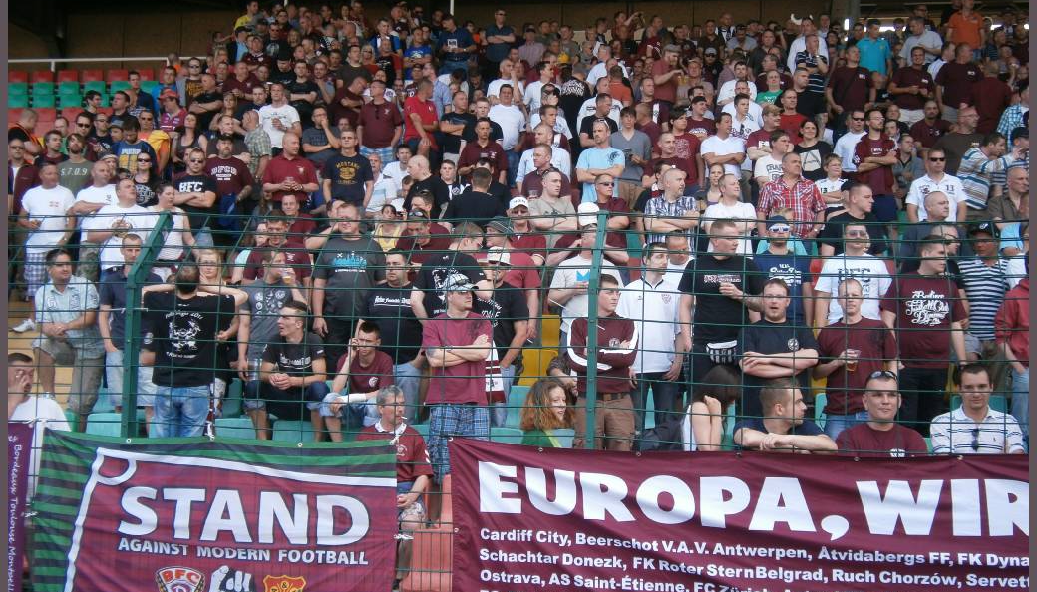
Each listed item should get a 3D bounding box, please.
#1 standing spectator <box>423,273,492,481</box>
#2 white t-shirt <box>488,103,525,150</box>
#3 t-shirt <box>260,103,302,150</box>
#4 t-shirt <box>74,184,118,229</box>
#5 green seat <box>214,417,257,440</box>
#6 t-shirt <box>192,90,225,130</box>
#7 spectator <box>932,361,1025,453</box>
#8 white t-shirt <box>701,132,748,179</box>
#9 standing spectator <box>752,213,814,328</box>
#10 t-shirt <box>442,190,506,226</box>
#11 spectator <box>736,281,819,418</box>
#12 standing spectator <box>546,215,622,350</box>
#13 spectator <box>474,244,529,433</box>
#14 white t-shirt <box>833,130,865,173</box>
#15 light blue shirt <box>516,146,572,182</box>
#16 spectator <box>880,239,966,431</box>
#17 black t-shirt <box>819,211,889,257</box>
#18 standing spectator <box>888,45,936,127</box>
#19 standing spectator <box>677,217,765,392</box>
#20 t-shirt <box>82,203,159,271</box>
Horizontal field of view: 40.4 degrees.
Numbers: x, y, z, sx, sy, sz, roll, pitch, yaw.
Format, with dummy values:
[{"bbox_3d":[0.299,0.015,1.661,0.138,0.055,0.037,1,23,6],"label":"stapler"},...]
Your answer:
[{"bbox_3d":[-0.416,0.739,9.430,0.500,1.800,0.380,2,-5,-7],"label":"standing spectator"},{"bbox_3d":[-0.128,-1.882,15.800,0.470,0.560,0.290,1,-4,14],"label":"white t-shirt"},{"bbox_3d":[-2.827,-2.001,16.700,0.500,0.570,0.290,1,-4,14],"label":"t-shirt"},{"bbox_3d":[-4.212,-0.792,14.075,0.500,0.640,0.290,3,-5,-19],"label":"t-shirt"},{"bbox_3d":[-2.099,1.070,9.972,0.420,0.420,0.420,1,-3,12],"label":"green seat"},{"bbox_3d":[-4.115,-2.445,18.750,0.500,0.620,0.300,0,-3,30],"label":"t-shirt"},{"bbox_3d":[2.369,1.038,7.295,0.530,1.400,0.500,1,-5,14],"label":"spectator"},{"bbox_3d":[2.226,-1.429,15.374,0.500,0.660,0.290,3,-5,-9],"label":"white t-shirt"},{"bbox_3d":[1.993,0.287,10.761,0.510,1.820,0.340,1,-3,10],"label":"standing spectator"},{"bbox_3d":[-0.414,-0.617,12.774,0.530,0.660,0.300,2,-4,-3],"label":"t-shirt"},{"bbox_3d":[1.606,0.759,8.737,0.550,1.740,0.380,0,-4,14],"label":"spectator"},{"bbox_3d":[0.502,0.316,10.731,0.560,1.760,0.380,2,-4,0],"label":"standing spectator"},{"bbox_3d":[-0.150,0.535,9.837,0.500,1.740,0.360,0,-5,24],"label":"spectator"},{"bbox_3d":[3.586,-1.490,14.900,0.500,0.580,0.290,1,-2,7],"label":"white t-shirt"},{"bbox_3d":[0.263,-1.289,15.173,0.580,0.680,0.300,1,-5,9],"label":"light blue shirt"},{"bbox_3d":[2.686,0.492,9.335,0.570,1.780,0.350,1,-4,9],"label":"spectator"},{"bbox_3d":[2.803,-0.453,11.750,0.540,0.650,0.340,2,-3,-14],"label":"black t-shirt"},{"bbox_3d":[4.618,-2.061,16.545,0.540,1.760,0.380,1,-4,10],"label":"standing spectator"},{"bbox_3d":[1.350,0.412,9.541,0.600,1.880,0.380,1,-4,6],"label":"standing spectator"},{"bbox_3d":[-3.436,-0.487,12.177,0.600,0.640,0.380,4,-5,-27],"label":"t-shirt"}]

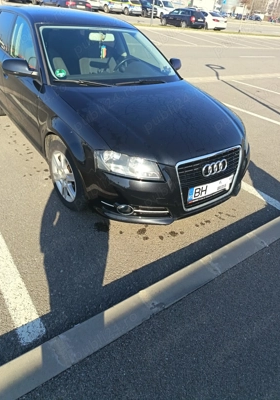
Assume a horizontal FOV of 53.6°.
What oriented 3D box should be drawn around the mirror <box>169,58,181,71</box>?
[{"bbox_3d":[0.403,-1.625,3.326,0.235,0.145,0.150,-18,42,-32],"label":"mirror"}]

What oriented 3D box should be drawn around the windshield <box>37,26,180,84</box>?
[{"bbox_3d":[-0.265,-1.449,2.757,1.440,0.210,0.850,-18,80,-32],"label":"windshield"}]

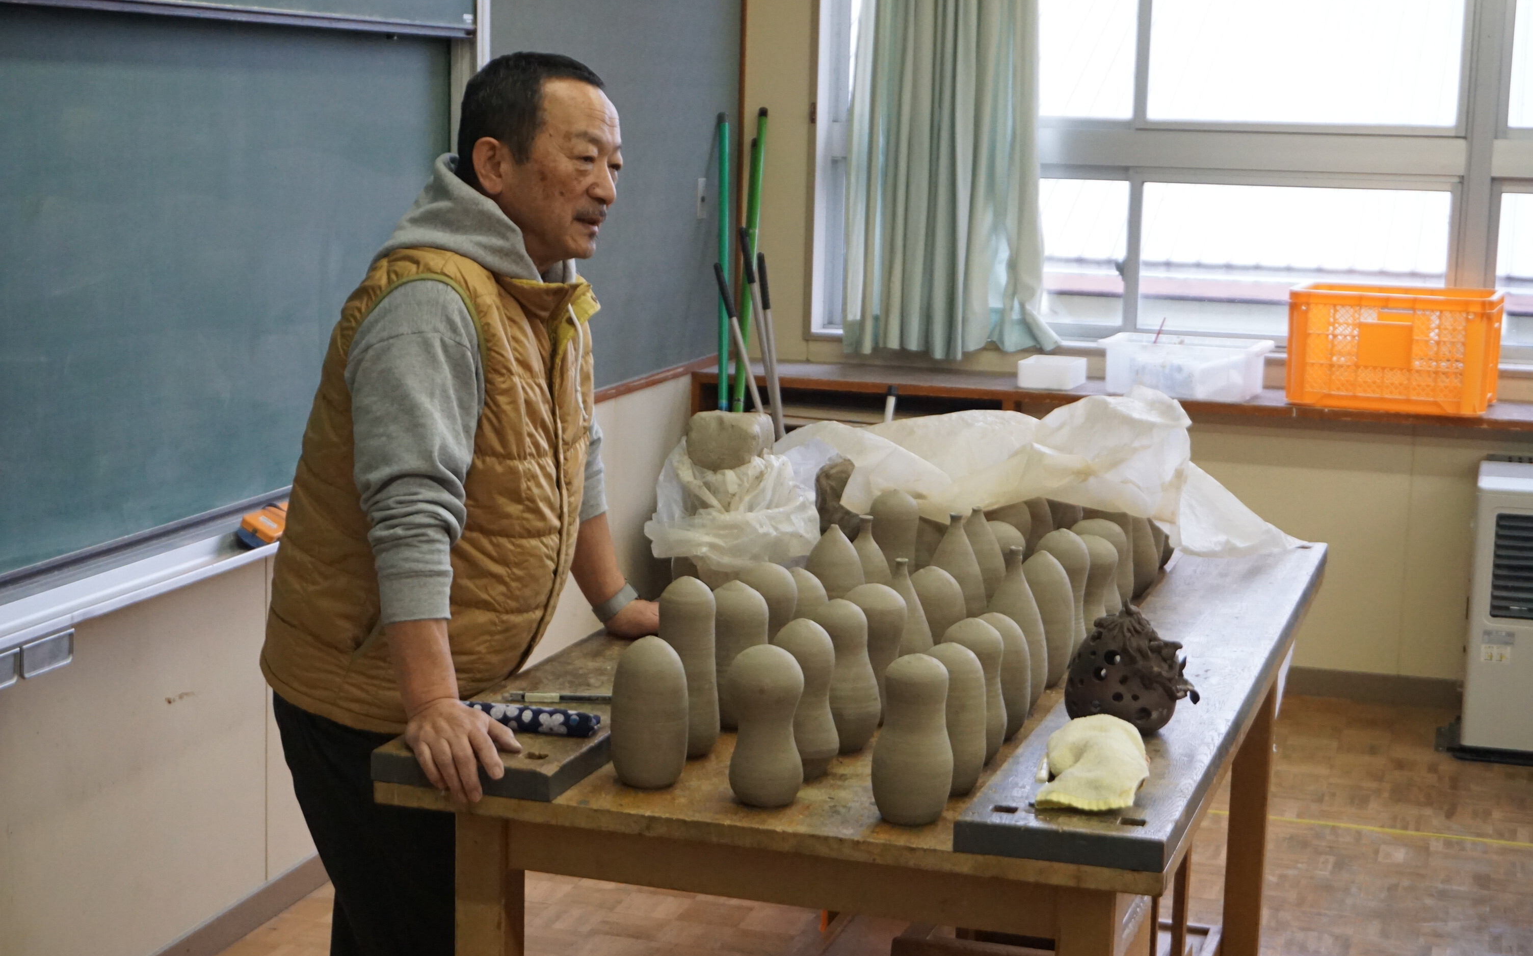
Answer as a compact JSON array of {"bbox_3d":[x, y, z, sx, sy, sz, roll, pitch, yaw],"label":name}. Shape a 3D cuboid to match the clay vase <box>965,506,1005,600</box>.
[{"bbox_3d":[0.314,0.136,3.512,0.094,0.186,0.094,4,10,18],"label":"clay vase"}]

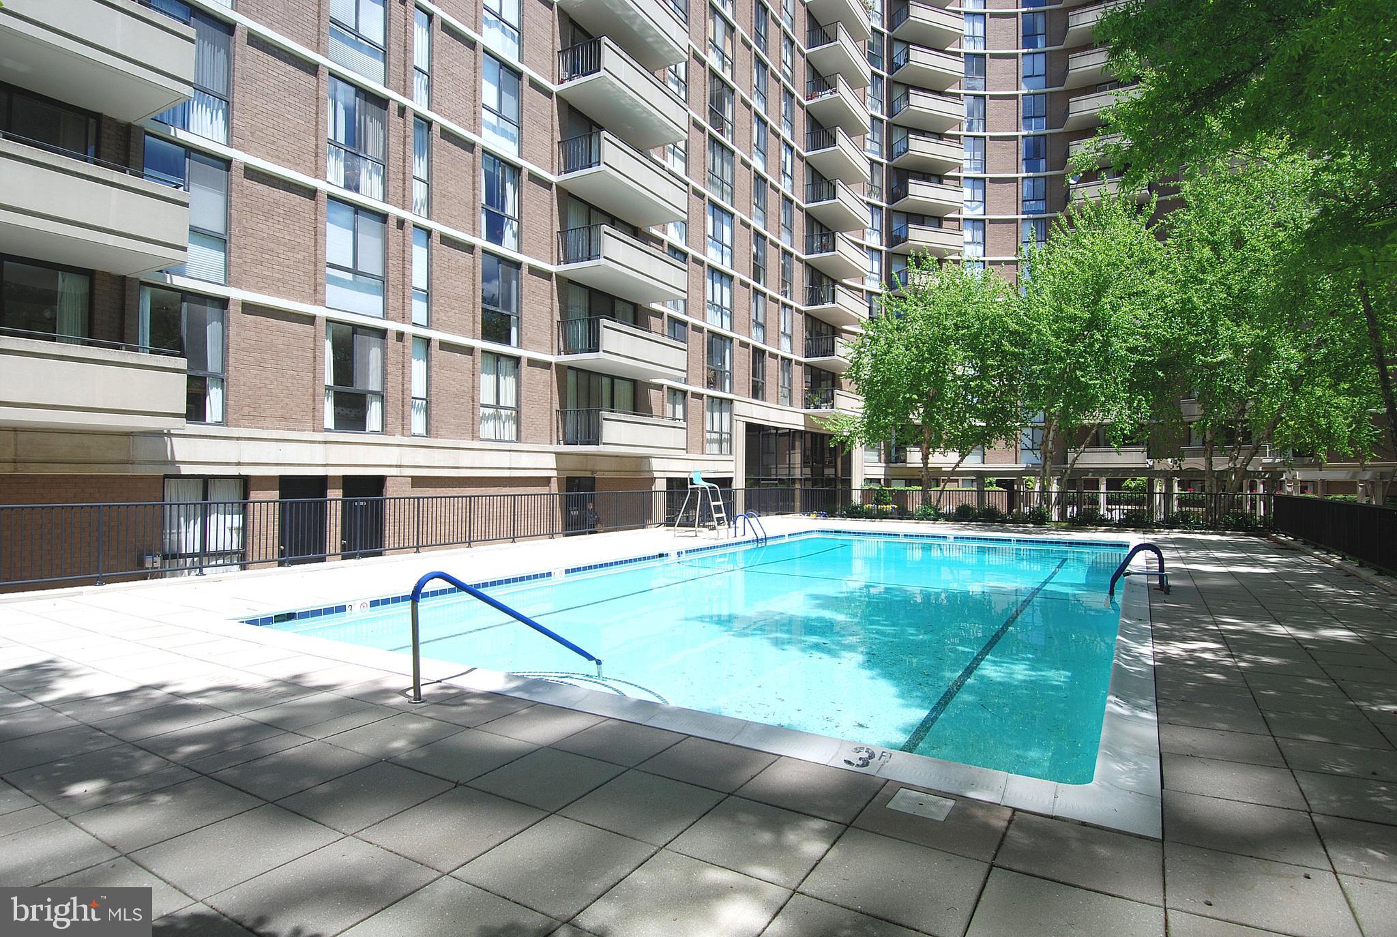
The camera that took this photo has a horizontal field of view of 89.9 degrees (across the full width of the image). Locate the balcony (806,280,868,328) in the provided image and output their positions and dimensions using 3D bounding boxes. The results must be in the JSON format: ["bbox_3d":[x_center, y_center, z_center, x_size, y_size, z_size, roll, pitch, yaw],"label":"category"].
[{"bbox_3d":[7.444,-8.456,36.798,1.800,1.100,4.500,-1,-1,33],"label":"balcony"}]

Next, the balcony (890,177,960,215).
[{"bbox_3d":[14.250,-16.808,43.470,4.150,1.220,1.750,1,-1,-20],"label":"balcony"}]

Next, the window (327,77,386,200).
[{"bbox_3d":[-7.516,-7.252,15.456,0.120,2.360,1.360,-1,-1,33],"label":"window"}]

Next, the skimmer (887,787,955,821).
[{"bbox_3d":[1.084,1.641,3.411,0.265,0.030,0.265,-1,-1,32],"label":"skimmer"}]

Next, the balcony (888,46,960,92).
[{"bbox_3d":[14.021,-24.423,42.864,4.128,1.050,1.779,0,-1,-22],"label":"balcony"}]

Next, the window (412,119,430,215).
[{"bbox_3d":[-6.692,-7.182,16.837,0.150,2.250,0.550,-1,-1,32],"label":"window"}]

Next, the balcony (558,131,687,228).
[{"bbox_3d":[-2.285,-9.115,22.443,1.750,1.220,4.450,0,-1,32],"label":"balcony"}]

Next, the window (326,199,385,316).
[{"bbox_3d":[-7.673,-4.649,15.717,0.150,2.421,1.458,0,-1,32],"label":"window"}]

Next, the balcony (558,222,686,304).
[{"bbox_3d":[-2.302,-6.425,22.408,1.750,1.220,4.450,0,-1,32],"label":"balcony"}]

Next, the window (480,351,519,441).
[{"bbox_3d":[-5.471,-1.925,19.210,0.150,2.380,1.348,0,-1,32],"label":"window"}]

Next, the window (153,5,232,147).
[{"bbox_3d":[-9.401,-7.386,12.977,0.150,2.421,1.305,0,-1,32],"label":"window"}]

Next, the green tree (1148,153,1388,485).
[{"bbox_3d":[18.844,-4.241,23.300,7.000,12.560,6.700,-1,-1,32],"label":"green tree"}]

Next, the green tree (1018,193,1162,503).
[{"bbox_3d":[14.131,-3.892,25.200,5.600,11.920,5.700,-1,-1,32],"label":"green tree"}]

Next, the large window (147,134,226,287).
[{"bbox_3d":[-9.418,-4.696,12.943,0.150,2.421,1.305,0,-1,32],"label":"large window"}]

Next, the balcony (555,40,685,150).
[{"bbox_3d":[-2.280,-11.553,22.023,1.779,1.050,4.399,-1,-1,32],"label":"balcony"}]

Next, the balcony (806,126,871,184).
[{"bbox_3d":[7.444,-16.364,36.956,1.800,1.100,4.500,-1,-1,33],"label":"balcony"}]

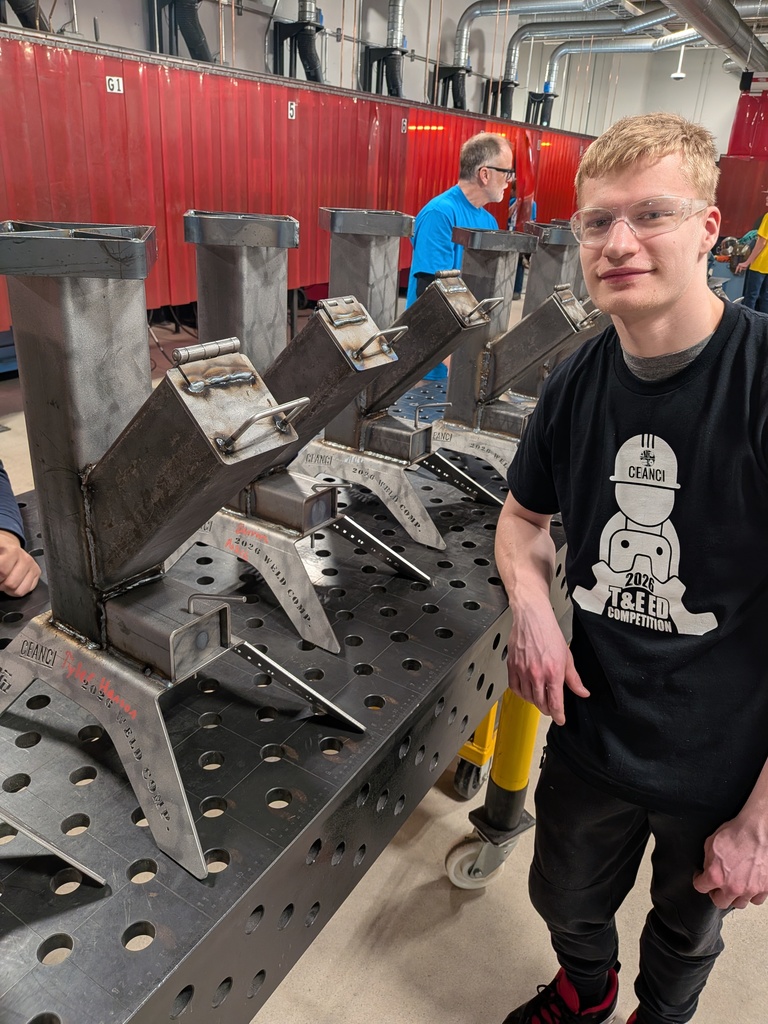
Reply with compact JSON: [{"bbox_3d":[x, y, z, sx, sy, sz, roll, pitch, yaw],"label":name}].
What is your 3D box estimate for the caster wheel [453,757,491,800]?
[{"bbox_3d":[0.257,0.723,2.005,0.060,0.170,0.155,20,29,30],"label":"caster wheel"}]

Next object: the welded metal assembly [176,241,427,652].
[{"bbox_3d":[-0.161,-0.160,1.153,0.451,0.581,0.275,19,29,29],"label":"welded metal assembly"}]

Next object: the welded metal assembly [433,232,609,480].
[{"bbox_3d":[0.314,-0.371,1.760,0.451,0.581,0.275,21,30,32],"label":"welded metal assembly"}]

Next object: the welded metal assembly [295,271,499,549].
[{"bbox_3d":[0.022,-0.299,1.480,0.451,0.581,0.275,19,29,28],"label":"welded metal assembly"}]

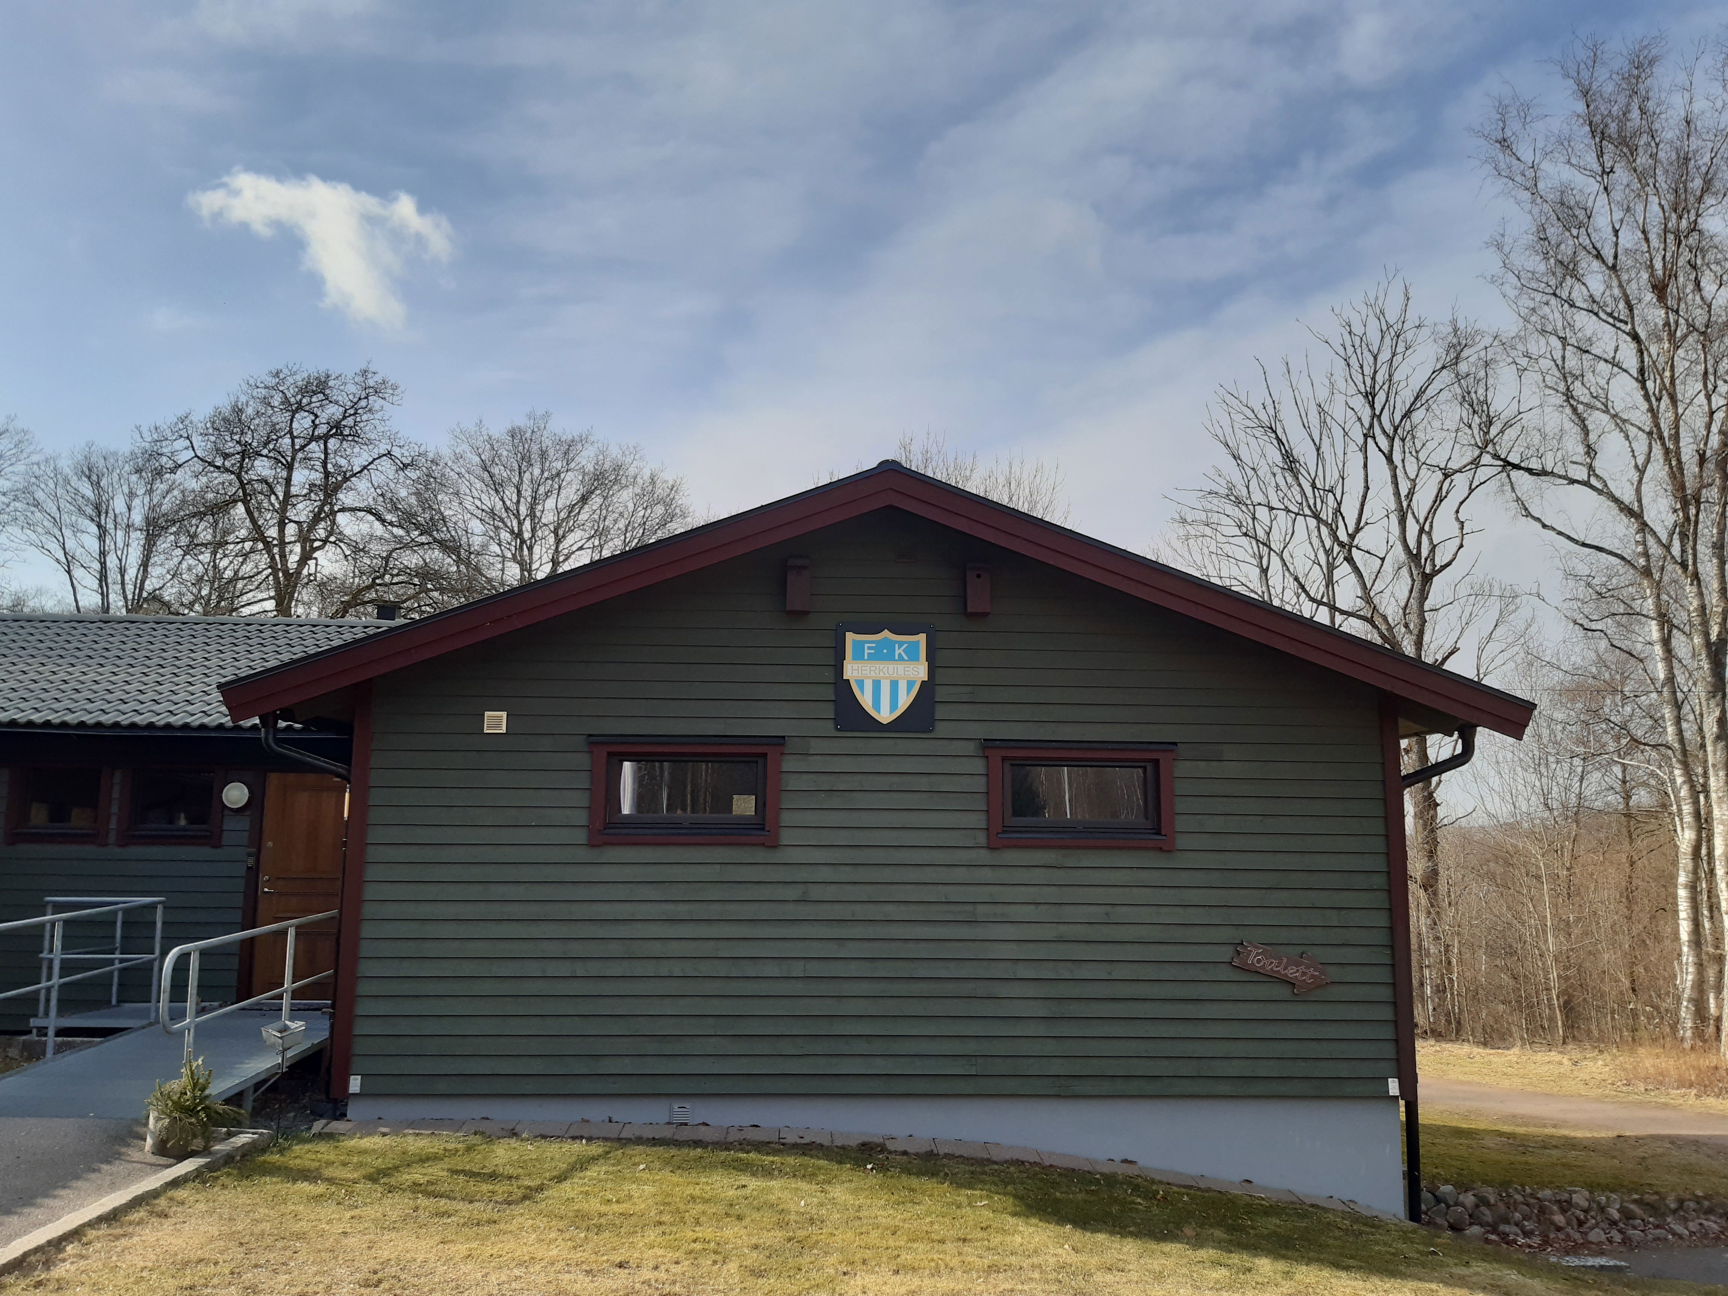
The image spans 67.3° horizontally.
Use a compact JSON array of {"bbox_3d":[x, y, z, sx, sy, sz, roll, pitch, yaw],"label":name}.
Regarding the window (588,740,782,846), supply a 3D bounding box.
[{"bbox_3d":[-1.319,1.076,9.616,1.426,0.784,0.120,1,-8,-2],"label":"window"}]

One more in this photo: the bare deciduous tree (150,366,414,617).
[{"bbox_3d":[-14.086,-0.320,30.839,6.599,13.231,6.269,1,-8,-2],"label":"bare deciduous tree"}]

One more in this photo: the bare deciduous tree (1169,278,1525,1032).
[{"bbox_3d":[7.467,-0.128,20.097,5.636,11.781,5.072,1,-8,-2],"label":"bare deciduous tree"}]

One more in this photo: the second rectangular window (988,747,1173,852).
[{"bbox_3d":[1.620,1.117,9.715,1.421,0.792,0.120,1,-8,-2],"label":"second rectangular window"}]

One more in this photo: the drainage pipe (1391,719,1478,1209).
[{"bbox_3d":[4.370,2.395,9.773,0.688,3.667,0.110,1,-8,-2],"label":"drainage pipe"}]

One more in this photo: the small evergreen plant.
[{"bbox_3d":[-3.737,2.558,7.265,0.550,0.550,0.500,1,-8,-2],"label":"small evergreen plant"}]

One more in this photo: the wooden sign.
[{"bbox_3d":[3.093,2.363,9.580,0.733,0.309,0.040,18,-8,0],"label":"wooden sign"}]

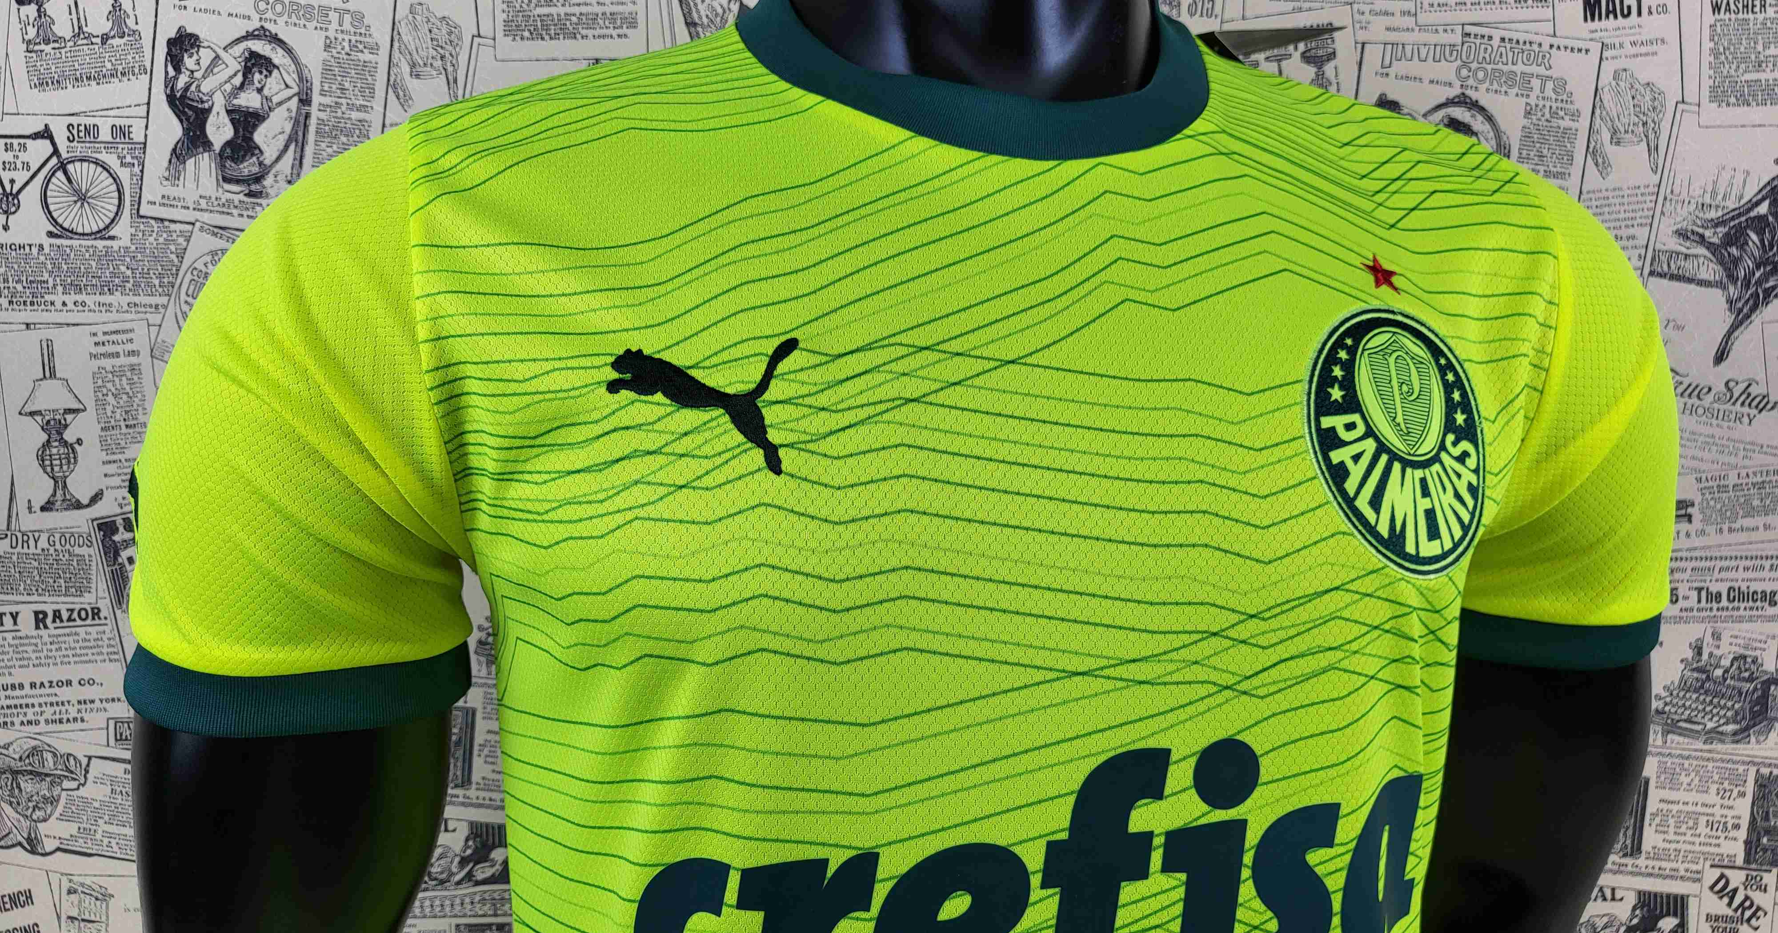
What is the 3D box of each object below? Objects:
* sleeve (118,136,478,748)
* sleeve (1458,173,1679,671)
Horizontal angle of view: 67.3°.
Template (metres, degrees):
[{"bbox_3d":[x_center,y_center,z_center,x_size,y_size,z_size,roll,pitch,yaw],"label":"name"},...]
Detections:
[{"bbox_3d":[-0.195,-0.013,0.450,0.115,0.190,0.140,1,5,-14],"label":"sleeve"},{"bbox_3d":[0.250,-0.009,0.561,0.115,0.190,0.140,1,5,-14],"label":"sleeve"}]

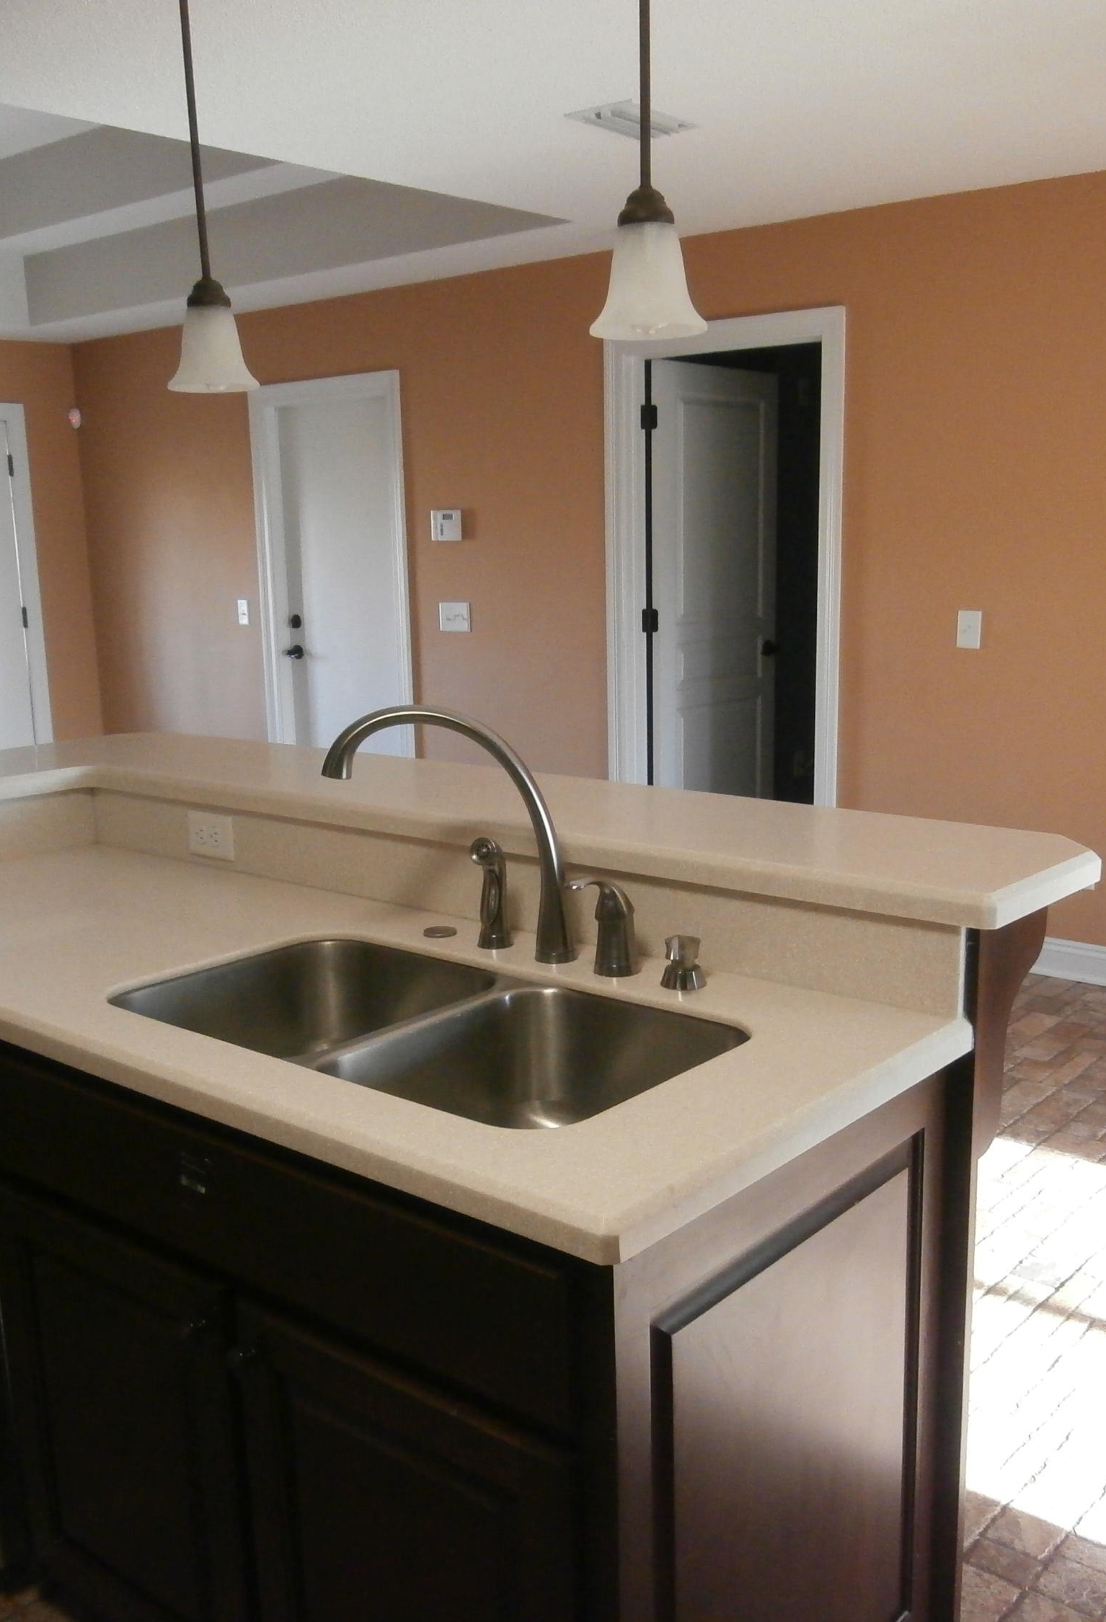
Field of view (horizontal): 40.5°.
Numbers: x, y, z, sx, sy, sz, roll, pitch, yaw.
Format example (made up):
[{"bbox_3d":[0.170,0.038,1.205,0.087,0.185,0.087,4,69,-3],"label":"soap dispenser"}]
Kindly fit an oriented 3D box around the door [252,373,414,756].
[{"bbox_3d":[-0.959,-0.839,6.762,0.985,2.115,0.120,7,14,40],"label":"door"}]

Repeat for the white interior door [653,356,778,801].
[{"bbox_3d":[0.661,-0.723,6.040,0.040,2.040,0.813,7,14,40],"label":"white interior door"}]

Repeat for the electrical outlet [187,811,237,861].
[{"bbox_3d":[-0.566,0.042,2.466,0.117,0.072,0.008,7,14,40],"label":"electrical outlet"}]

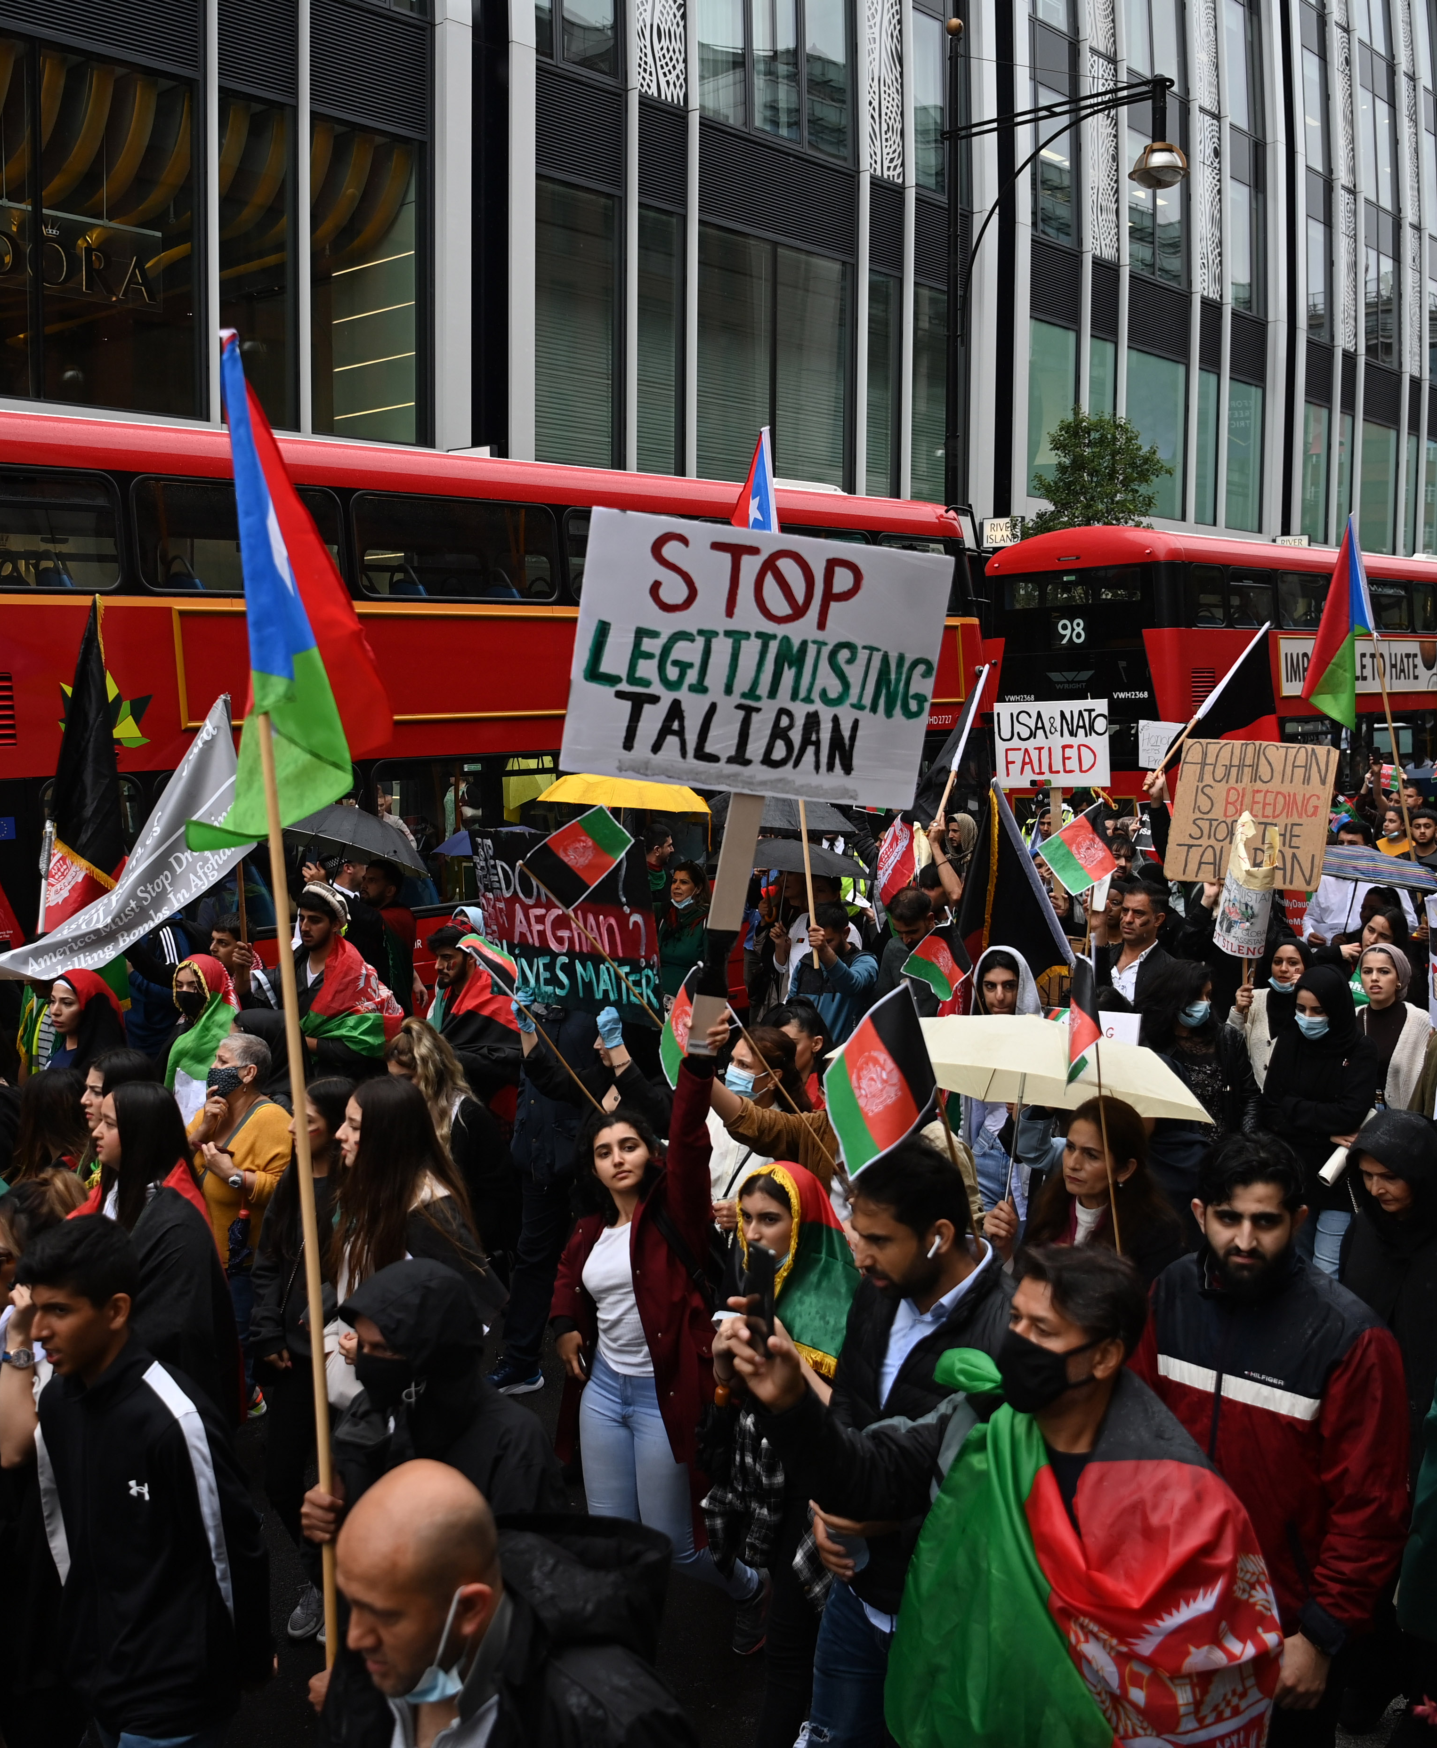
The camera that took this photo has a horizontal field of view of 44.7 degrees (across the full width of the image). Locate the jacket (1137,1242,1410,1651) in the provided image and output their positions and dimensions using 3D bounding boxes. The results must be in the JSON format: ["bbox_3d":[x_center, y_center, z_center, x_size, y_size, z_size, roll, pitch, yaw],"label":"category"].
[{"bbox_3d":[1.002,1.038,3.150,0.500,0.700,0.300,3,6,36],"label":"jacket"}]

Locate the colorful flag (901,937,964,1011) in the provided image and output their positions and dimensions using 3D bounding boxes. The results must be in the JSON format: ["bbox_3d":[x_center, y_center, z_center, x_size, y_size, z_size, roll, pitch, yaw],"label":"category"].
[{"bbox_3d":[0.754,0.322,6.100,0.260,0.230,0.080,-25,0,5],"label":"colorful flag"}]

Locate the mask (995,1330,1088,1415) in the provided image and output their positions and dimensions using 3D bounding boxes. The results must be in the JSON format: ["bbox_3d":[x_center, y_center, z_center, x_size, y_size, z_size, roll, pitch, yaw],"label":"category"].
[{"bbox_3d":[0.437,0.675,2.370,0.105,0.120,0.140,-6,8,-32],"label":"mask"}]

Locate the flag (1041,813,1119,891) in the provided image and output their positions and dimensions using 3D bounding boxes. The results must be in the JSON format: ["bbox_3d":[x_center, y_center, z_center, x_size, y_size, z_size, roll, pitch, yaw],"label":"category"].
[{"bbox_3d":[1.382,-0.079,6.700,0.310,0.225,0.060,-36,3,9],"label":"flag"}]

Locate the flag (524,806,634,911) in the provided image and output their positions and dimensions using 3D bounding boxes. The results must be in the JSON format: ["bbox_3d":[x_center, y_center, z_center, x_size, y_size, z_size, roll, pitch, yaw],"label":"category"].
[{"bbox_3d":[-0.458,-0.047,5.700,0.310,0.220,0.060,-42,3,-4],"label":"flag"}]

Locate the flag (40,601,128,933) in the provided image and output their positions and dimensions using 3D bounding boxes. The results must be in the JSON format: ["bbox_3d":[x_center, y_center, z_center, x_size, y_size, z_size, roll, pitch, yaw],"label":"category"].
[{"bbox_3d":[-2.616,-0.414,7.200,0.330,1.400,0.220,-2,6,-23],"label":"flag"}]

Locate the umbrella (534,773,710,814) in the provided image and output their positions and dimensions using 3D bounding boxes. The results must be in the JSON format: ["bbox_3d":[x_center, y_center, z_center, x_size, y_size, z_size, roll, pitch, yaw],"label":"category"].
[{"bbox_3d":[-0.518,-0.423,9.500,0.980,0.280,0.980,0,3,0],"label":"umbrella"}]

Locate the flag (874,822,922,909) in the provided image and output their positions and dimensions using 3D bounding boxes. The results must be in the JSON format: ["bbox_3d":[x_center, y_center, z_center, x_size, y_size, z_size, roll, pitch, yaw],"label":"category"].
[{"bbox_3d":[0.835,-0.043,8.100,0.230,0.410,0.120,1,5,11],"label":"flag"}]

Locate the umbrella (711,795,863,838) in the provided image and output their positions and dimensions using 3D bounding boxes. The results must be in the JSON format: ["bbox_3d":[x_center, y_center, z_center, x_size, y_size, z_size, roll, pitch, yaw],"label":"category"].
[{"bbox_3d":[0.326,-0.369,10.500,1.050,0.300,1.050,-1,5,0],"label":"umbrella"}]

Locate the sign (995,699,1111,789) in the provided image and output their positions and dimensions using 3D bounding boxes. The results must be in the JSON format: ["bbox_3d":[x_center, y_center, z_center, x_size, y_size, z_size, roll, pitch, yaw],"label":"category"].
[{"bbox_3d":[1.681,-0.650,8.800,0.570,0.430,0.030,-2,3,16],"label":"sign"}]

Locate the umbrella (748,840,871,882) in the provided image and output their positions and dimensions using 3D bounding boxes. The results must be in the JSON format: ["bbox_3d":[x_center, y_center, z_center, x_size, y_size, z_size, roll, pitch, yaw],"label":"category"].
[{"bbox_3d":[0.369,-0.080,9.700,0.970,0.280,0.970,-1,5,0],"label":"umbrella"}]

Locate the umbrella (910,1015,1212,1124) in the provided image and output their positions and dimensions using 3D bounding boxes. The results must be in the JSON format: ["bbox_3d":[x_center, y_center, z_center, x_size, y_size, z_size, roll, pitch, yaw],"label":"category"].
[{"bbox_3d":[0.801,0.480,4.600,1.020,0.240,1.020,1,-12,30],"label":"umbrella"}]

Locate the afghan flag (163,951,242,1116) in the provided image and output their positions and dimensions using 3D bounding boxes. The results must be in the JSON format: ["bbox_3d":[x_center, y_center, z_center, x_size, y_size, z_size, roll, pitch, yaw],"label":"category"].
[{"bbox_3d":[-1.893,0.597,6.450,0.330,0.600,0.290,3,4,37],"label":"afghan flag"}]

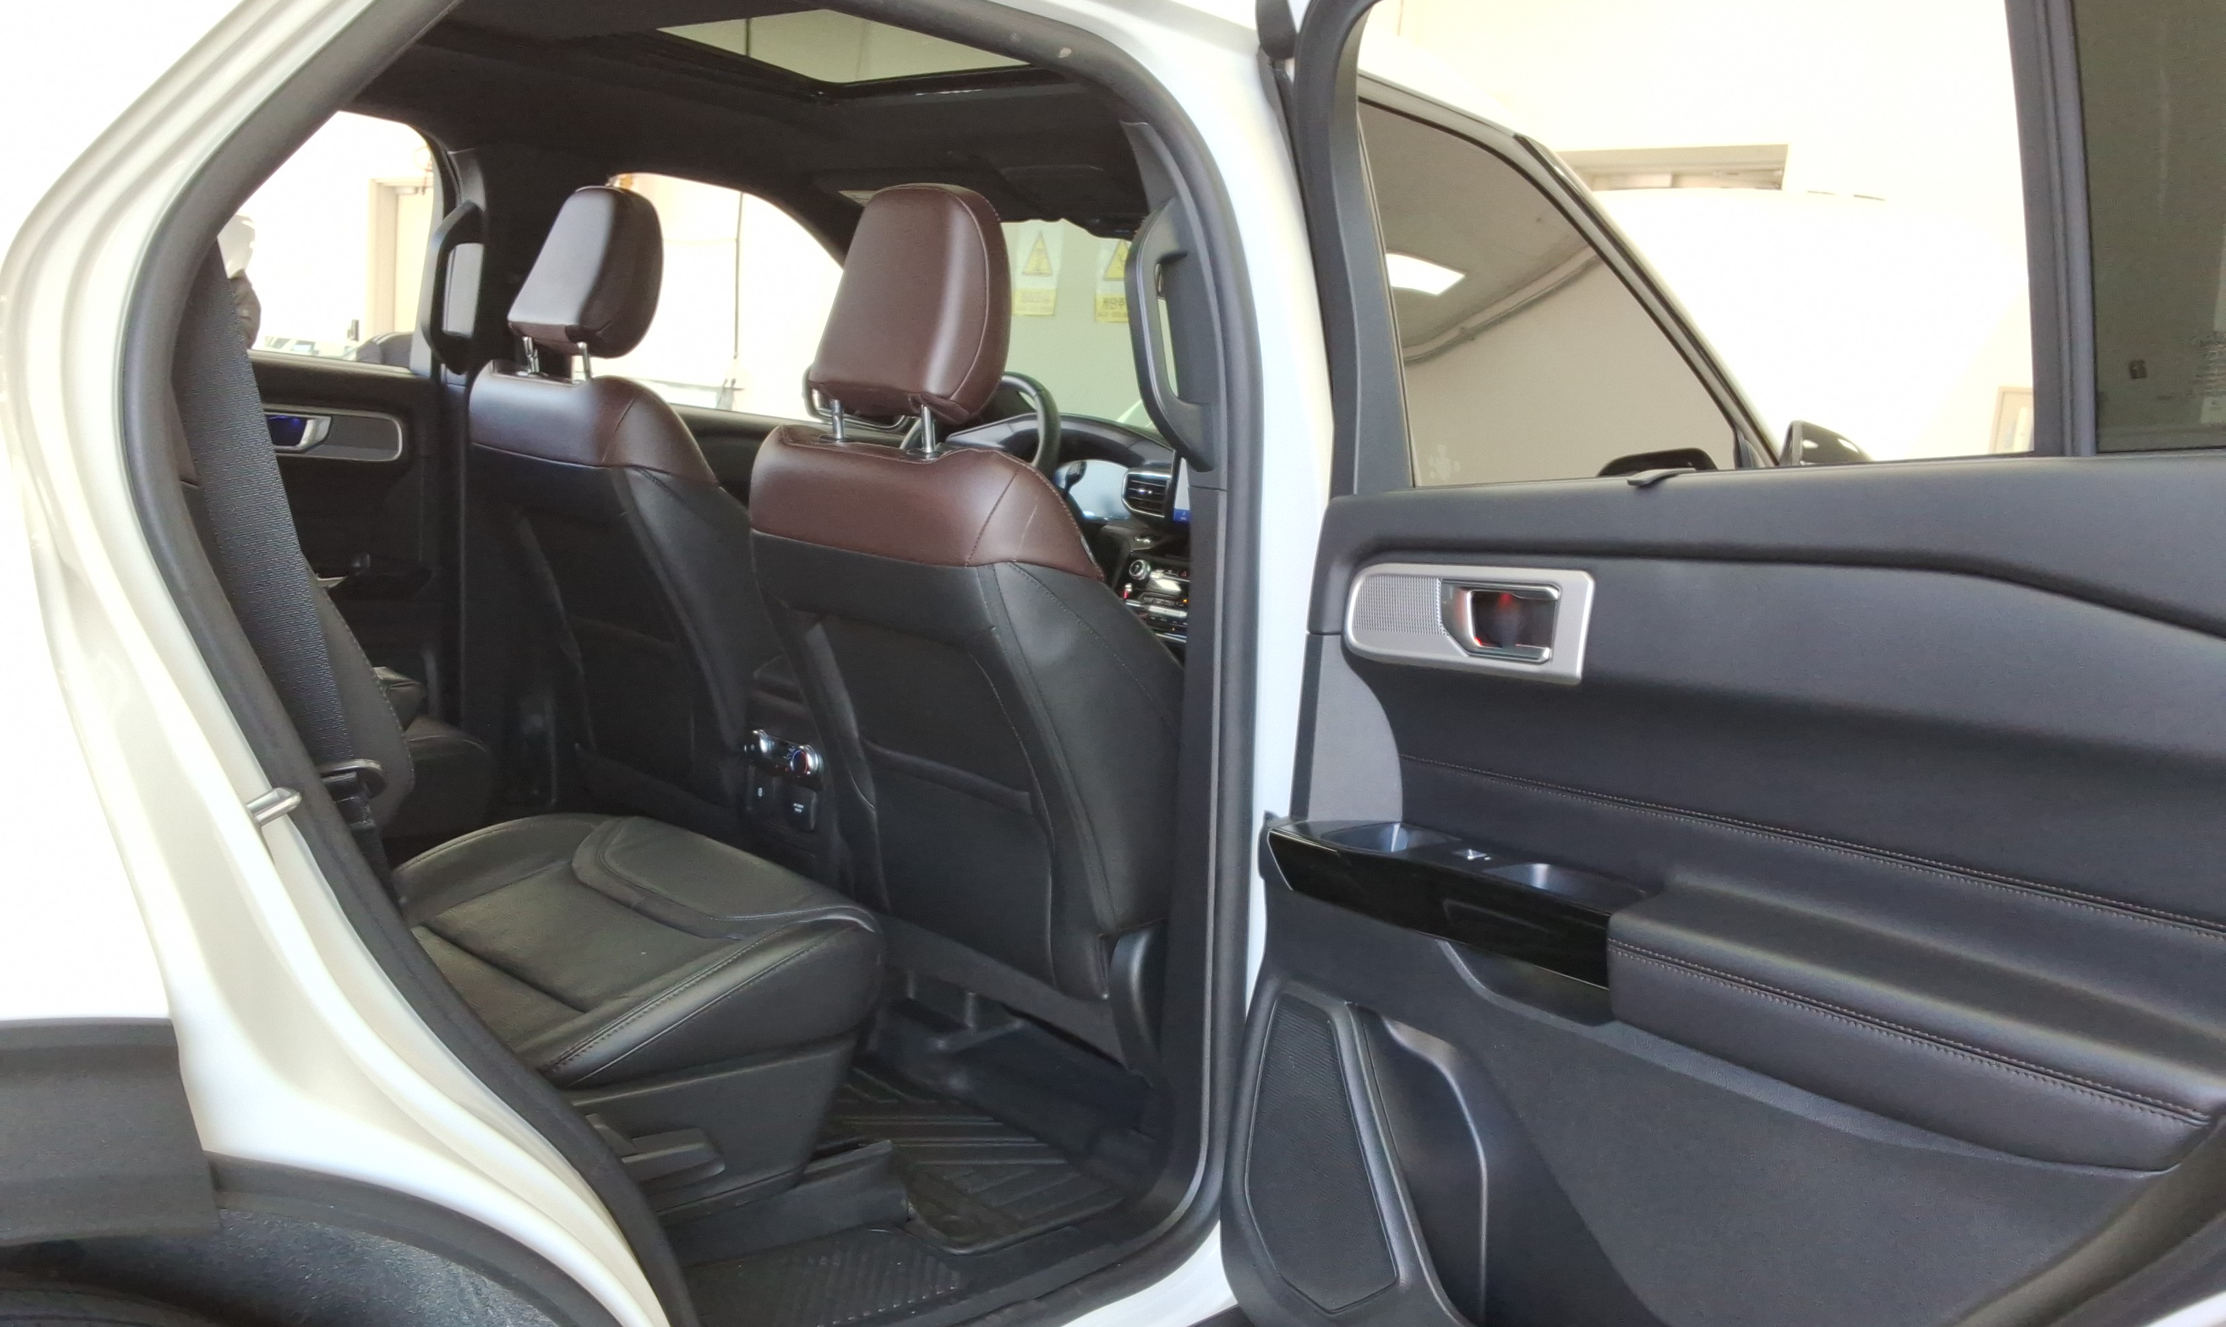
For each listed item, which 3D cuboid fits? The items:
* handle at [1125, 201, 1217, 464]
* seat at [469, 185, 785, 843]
[{"bbox_3d":[0.057,-0.301,1.649,0.075,0.240,0.045,-7,5,-31],"label":"handle"},{"bbox_3d":[-0.521,-0.151,2.719,0.560,1.045,0.810,13,11,43],"label":"seat"}]

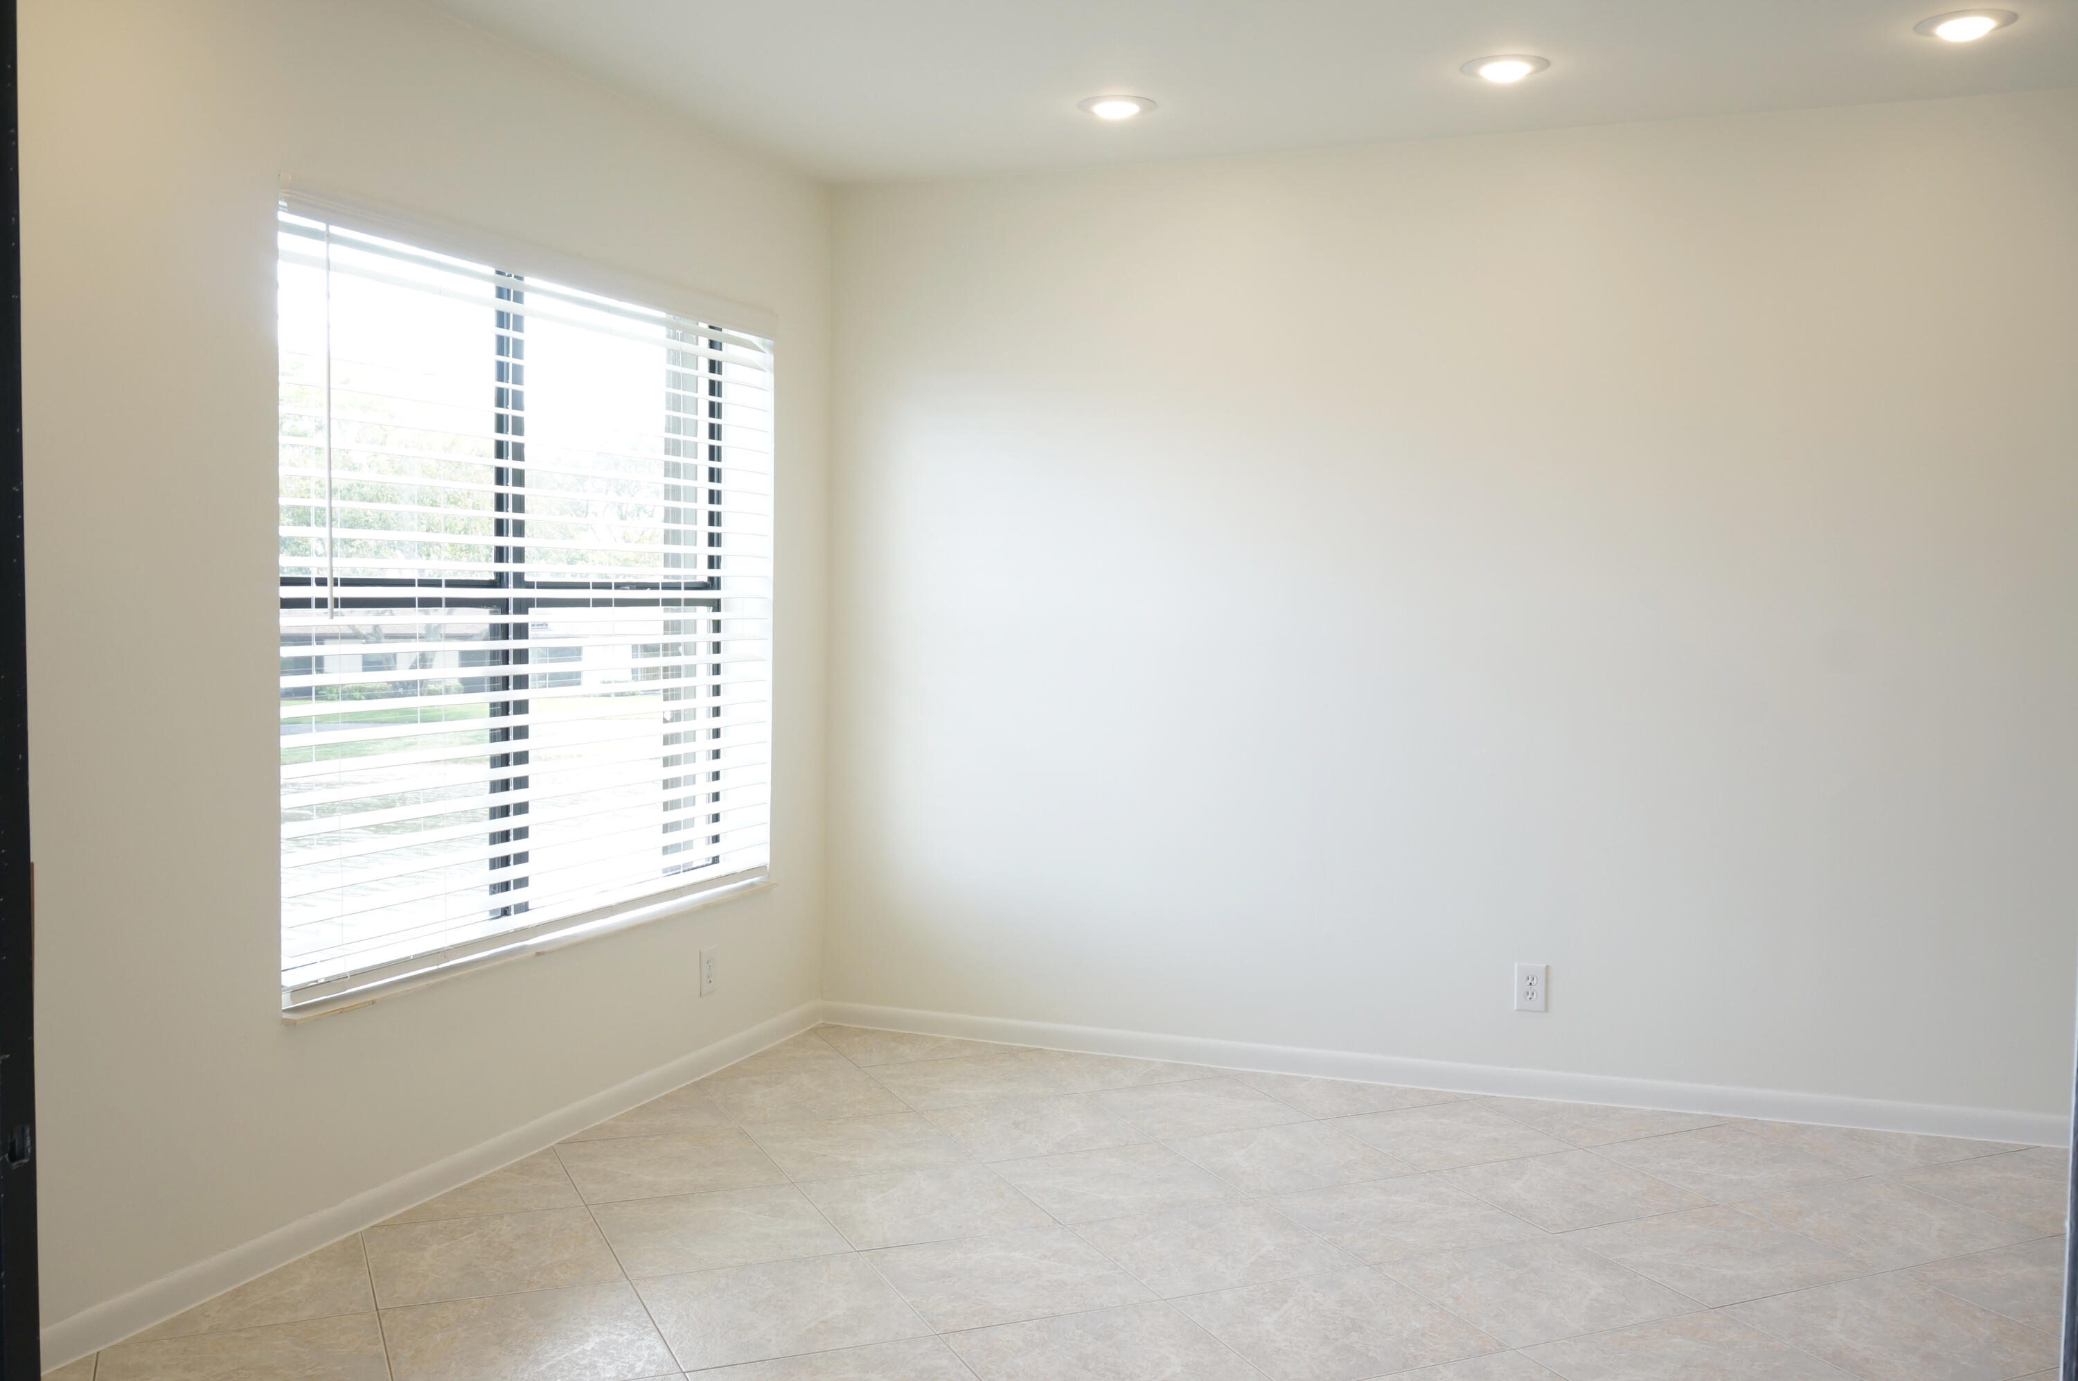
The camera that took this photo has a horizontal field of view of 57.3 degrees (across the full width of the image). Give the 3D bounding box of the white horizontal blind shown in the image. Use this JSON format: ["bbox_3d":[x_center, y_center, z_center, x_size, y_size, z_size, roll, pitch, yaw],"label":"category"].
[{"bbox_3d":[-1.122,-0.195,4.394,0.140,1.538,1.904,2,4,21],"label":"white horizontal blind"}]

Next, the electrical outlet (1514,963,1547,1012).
[{"bbox_3d":[1.254,0.759,4.839,0.079,0.120,0.010,2,4,21],"label":"electrical outlet"}]

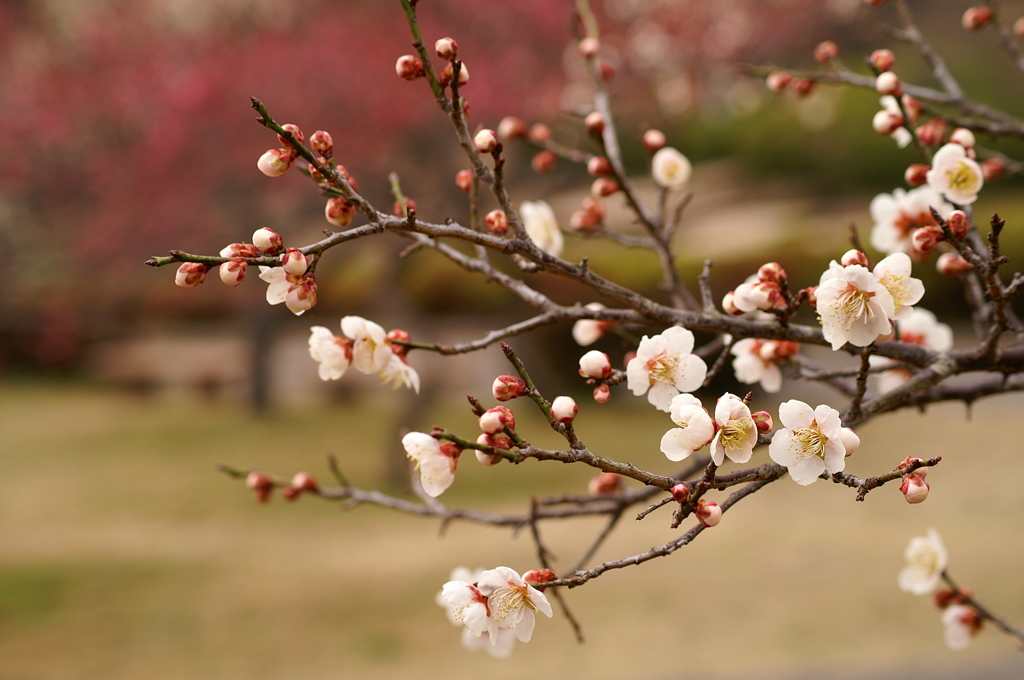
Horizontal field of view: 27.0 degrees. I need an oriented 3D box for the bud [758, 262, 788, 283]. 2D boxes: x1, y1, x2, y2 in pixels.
[{"bbox_3d":[0.086,-0.022,0.705,0.009,0.008,0.008,45,0,-31],"label":"bud"}]

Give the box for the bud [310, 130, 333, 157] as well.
[{"bbox_3d":[-0.063,-0.065,0.700,0.007,0.009,0.007,-21,0,0],"label":"bud"}]

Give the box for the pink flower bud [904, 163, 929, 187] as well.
[{"bbox_3d":[0.146,-0.059,0.765,0.010,0.008,0.008,-3,0,-21],"label":"pink flower bud"}]

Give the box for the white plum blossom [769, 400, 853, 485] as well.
[{"bbox_3d":[0.092,0.032,0.660,0.024,0.025,0.014,1,5,19],"label":"white plum blossom"}]

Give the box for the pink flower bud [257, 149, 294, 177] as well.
[{"bbox_3d":[-0.077,-0.057,0.690,0.011,0.009,0.009,-18,0,-12],"label":"pink flower bud"}]

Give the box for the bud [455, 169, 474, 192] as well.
[{"bbox_3d":[-0.017,-0.058,0.770,0.007,0.009,0.007,-21,25,0],"label":"bud"}]

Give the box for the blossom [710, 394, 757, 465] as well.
[{"bbox_3d":[0.070,0.028,0.680,0.018,0.023,0.013,-3,13,-37],"label":"blossom"}]

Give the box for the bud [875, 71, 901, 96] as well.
[{"bbox_3d":[0.130,-0.088,0.735,0.009,0.008,0.008,47,0,-27],"label":"bud"}]

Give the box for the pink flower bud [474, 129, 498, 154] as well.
[{"bbox_3d":[-0.009,-0.066,0.710,0.009,0.008,0.008,40,0,-38],"label":"pink flower bud"}]

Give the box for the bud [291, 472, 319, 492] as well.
[{"bbox_3d":[-0.075,0.051,0.770,0.009,0.007,0.007,31,0,-27],"label":"bud"}]

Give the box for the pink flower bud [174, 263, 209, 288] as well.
[{"bbox_3d":[-0.102,-0.021,0.675,0.011,0.008,0.008,-24,0,-11],"label":"pink flower bud"}]

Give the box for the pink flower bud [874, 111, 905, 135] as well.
[{"bbox_3d":[0.130,-0.075,0.735,0.010,0.008,0.008,6,0,-21],"label":"pink flower bud"}]

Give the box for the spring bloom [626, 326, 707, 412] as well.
[{"bbox_3d":[0.049,0.009,0.680,0.025,0.025,0.014,-1,5,-22],"label":"spring bloom"}]

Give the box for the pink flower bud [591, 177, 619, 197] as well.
[{"bbox_3d":[0.033,-0.055,0.770,0.009,0.007,0.007,-6,0,-6],"label":"pink flower bud"}]

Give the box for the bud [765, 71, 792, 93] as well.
[{"bbox_3d":[0.096,-0.093,0.770,0.009,0.007,0.007,-13,0,-27],"label":"bud"}]

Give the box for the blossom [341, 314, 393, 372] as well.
[{"bbox_3d":[-0.048,0.002,0.705,0.014,0.019,0.019,-11,8,-38],"label":"blossom"}]

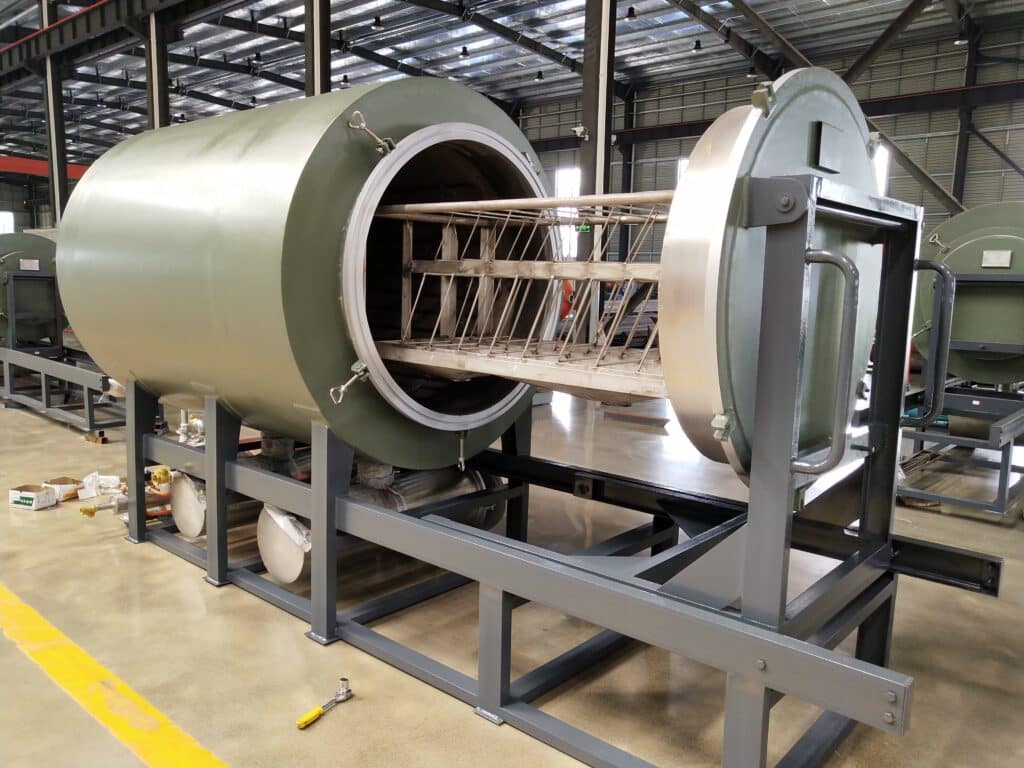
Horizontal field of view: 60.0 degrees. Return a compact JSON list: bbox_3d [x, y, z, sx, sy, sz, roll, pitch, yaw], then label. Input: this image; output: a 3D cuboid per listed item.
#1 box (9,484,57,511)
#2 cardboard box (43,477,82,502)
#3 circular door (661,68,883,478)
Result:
[{"bbox_3d":[-2.802,0.663,5.181,0.199,0.100,0.132,4,9,18],"label":"box"},{"bbox_3d":[-2.715,0.640,5.360,0.148,0.095,0.135,6,10,30],"label":"cardboard box"},{"bbox_3d":[0.825,-0.285,2.690,0.208,1.240,1.240,9,11,41],"label":"circular door"}]

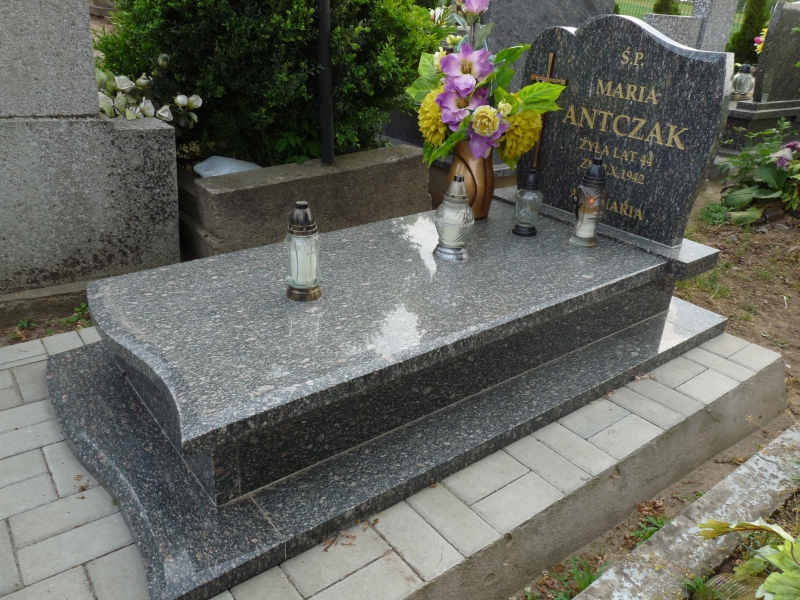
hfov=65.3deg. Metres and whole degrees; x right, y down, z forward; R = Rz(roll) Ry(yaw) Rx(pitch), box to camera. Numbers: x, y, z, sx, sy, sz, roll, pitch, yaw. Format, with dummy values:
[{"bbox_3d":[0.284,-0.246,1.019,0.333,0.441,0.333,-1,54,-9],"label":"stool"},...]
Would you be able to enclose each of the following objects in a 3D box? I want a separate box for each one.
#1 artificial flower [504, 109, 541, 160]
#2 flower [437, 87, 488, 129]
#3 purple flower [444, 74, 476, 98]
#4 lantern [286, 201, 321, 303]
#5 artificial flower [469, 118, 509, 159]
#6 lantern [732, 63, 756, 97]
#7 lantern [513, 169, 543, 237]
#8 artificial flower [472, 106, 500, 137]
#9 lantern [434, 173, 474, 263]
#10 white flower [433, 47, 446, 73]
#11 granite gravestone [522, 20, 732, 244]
[{"bbox_3d":[0.432,-0.591,2.229,0.155,0.175,0.115,-9,26,-22],"label":"artificial flower"},{"bbox_3d":[0.206,-0.630,2.054,0.175,0.150,0.090,4,13,4],"label":"flower"},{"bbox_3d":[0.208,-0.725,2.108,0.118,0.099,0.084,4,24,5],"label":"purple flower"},{"bbox_3d":[-0.246,-0.127,1.575,0.095,0.245,0.095,2,25,-1],"label":"lantern"},{"bbox_3d":[0.309,-0.567,2.179,0.145,0.150,0.085,5,24,7],"label":"artificial flower"},{"bbox_3d":[2.591,-1.639,4.675,0.155,0.248,0.155,14,27,24],"label":"lantern"},{"bbox_3d":[0.429,-0.329,2.088,0.090,0.215,0.090,2,25,-1],"label":"lantern"},{"bbox_3d":[0.296,-0.615,2.137,0.098,0.108,0.075,5,24,6],"label":"artificial flower"},{"bbox_3d":[0.160,-0.250,1.866,0.120,0.245,0.120,2,25,-1],"label":"lantern"},{"bbox_3d":[0.142,-0.840,2.189,0.060,0.085,0.055,17,28,30],"label":"white flower"},{"bbox_3d":[0.696,-0.592,2.097,0.060,0.665,0.735,-17,31,-34],"label":"granite gravestone"}]

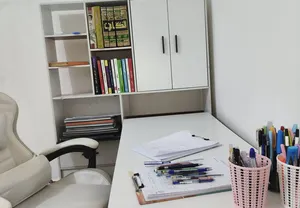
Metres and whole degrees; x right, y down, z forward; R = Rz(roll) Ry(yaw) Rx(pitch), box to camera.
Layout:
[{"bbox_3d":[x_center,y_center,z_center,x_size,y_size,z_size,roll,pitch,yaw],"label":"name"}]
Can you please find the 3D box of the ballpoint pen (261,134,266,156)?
[{"bbox_3d":[0.330,0.158,0.766,0.011,0.145,0.011,-4,9,-2],"label":"ballpoint pen"}]

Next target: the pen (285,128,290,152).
[{"bbox_3d":[0.394,0.140,0.766,0.011,0.142,0.011,-4,9,-2],"label":"pen"}]

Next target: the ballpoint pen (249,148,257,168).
[{"bbox_3d":[0.263,0.182,0.677,0.013,0.143,0.013,-4,9,-2],"label":"ballpoint pen"}]

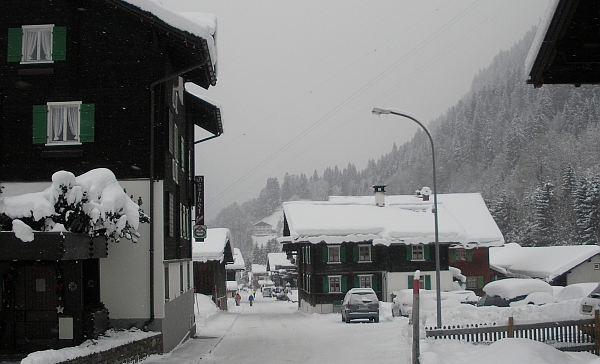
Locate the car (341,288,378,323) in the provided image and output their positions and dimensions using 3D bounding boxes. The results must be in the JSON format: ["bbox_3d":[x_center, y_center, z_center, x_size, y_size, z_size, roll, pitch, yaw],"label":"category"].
[{"bbox_3d":[3.400,7.050,47.200,1.820,1.760,4.600,-1,-5,-1],"label":"car"}]

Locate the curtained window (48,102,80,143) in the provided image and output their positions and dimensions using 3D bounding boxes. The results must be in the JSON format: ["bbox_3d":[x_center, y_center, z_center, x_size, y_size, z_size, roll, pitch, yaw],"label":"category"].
[{"bbox_3d":[-6.652,-1.647,23.500,0.950,1.200,0.150,-1,-5,-3],"label":"curtained window"}]

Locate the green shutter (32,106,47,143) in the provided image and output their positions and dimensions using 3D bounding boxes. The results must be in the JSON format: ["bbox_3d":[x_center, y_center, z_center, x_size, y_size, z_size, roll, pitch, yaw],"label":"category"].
[{"bbox_3d":[-7.320,-1.604,23.450,0.410,1.080,0.050,-1,-5,-3],"label":"green shutter"}]

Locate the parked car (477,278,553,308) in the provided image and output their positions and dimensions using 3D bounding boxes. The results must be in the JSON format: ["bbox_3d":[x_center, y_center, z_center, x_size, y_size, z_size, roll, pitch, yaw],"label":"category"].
[{"bbox_3d":[9.800,5.600,38.000,1.800,1.750,4.300,0,-5,-12],"label":"parked car"}]

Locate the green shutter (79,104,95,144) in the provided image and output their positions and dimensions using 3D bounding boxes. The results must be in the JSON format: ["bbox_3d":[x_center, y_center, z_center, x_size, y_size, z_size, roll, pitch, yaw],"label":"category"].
[{"bbox_3d":[-6.009,-1.662,23.550,0.410,1.080,0.050,-1,-5,-3],"label":"green shutter"}]

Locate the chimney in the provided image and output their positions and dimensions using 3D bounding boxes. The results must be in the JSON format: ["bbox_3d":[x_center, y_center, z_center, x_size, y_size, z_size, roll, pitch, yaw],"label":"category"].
[{"bbox_3d":[6.394,1.119,66.500,0.950,1.700,0.950,-1,-5,-4],"label":"chimney"}]

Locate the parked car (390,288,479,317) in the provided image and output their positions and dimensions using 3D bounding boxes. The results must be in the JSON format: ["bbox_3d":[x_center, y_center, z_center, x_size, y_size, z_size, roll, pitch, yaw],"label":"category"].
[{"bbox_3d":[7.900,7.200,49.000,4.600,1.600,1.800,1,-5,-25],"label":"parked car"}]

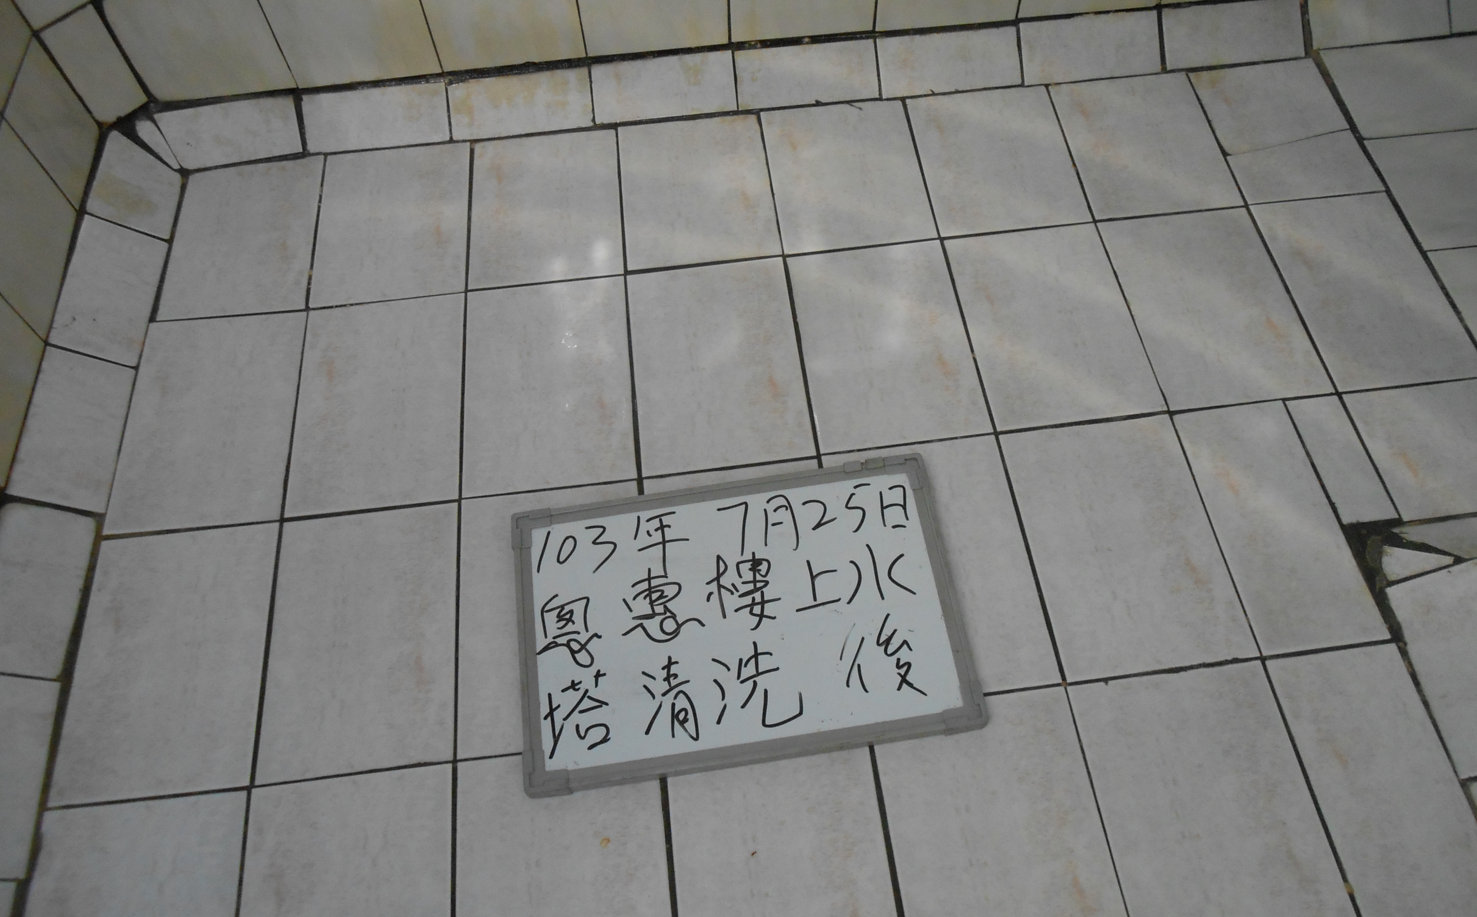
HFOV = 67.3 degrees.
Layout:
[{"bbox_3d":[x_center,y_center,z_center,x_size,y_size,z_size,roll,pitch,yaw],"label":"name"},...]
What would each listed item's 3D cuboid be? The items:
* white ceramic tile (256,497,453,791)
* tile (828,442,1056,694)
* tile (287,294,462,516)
[{"bbox_3d":[-0.394,0.187,1.171,0.196,0.010,0.295,-7,58,-2],"label":"white ceramic tile"},{"bbox_3d":[0.212,0.115,1.198,0.200,0.010,0.300,-6,58,-2],"label":"tile"},{"bbox_3d":[-0.430,-0.068,1.336,0.200,0.010,0.300,-6,58,-2],"label":"tile"}]

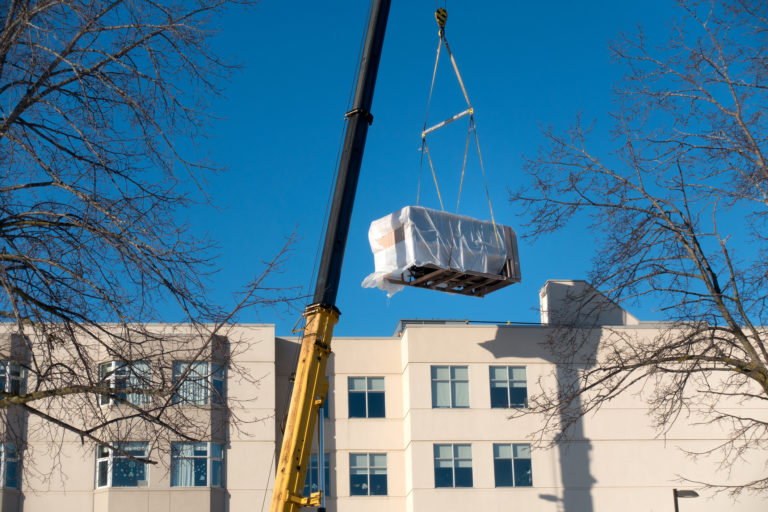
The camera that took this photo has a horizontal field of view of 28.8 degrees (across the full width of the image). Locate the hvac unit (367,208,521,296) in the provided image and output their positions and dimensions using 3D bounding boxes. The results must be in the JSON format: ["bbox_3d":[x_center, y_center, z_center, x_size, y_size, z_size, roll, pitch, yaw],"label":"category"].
[{"bbox_3d":[2.691,-0.097,64.574,6.412,2.574,2.408,9,-22,-40],"label":"hvac unit"}]

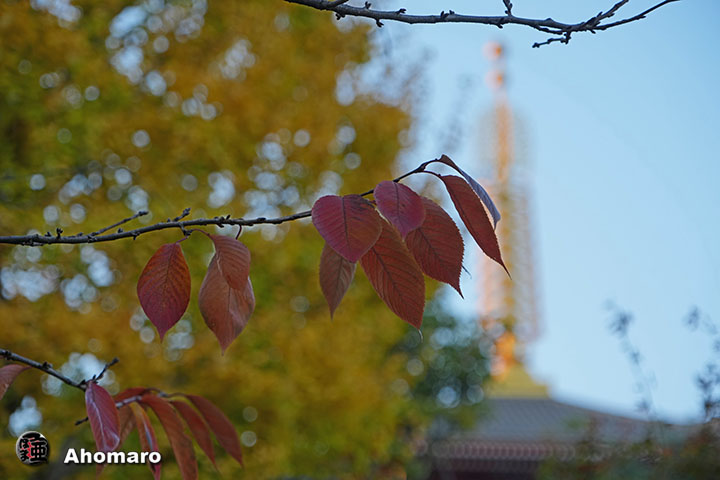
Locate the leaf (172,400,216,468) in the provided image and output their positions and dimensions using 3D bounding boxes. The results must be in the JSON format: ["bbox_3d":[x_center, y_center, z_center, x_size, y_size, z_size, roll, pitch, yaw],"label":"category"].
[{"bbox_3d":[-0.143,0.168,2.200,0.015,0.074,0.024,-25,-14,-44],"label":"leaf"}]

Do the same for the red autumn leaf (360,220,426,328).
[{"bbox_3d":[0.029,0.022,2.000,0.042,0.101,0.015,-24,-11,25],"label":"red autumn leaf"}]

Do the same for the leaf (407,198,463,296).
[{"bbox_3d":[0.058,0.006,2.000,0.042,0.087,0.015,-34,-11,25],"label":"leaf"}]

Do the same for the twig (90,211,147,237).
[{"bbox_3d":[-0.189,-0.013,2.020,0.049,0.005,0.005,-23,0,0],"label":"twig"}]

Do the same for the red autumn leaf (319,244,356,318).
[{"bbox_3d":[-0.017,0.024,2.020,0.031,0.079,0.013,5,-10,10],"label":"red autumn leaf"}]

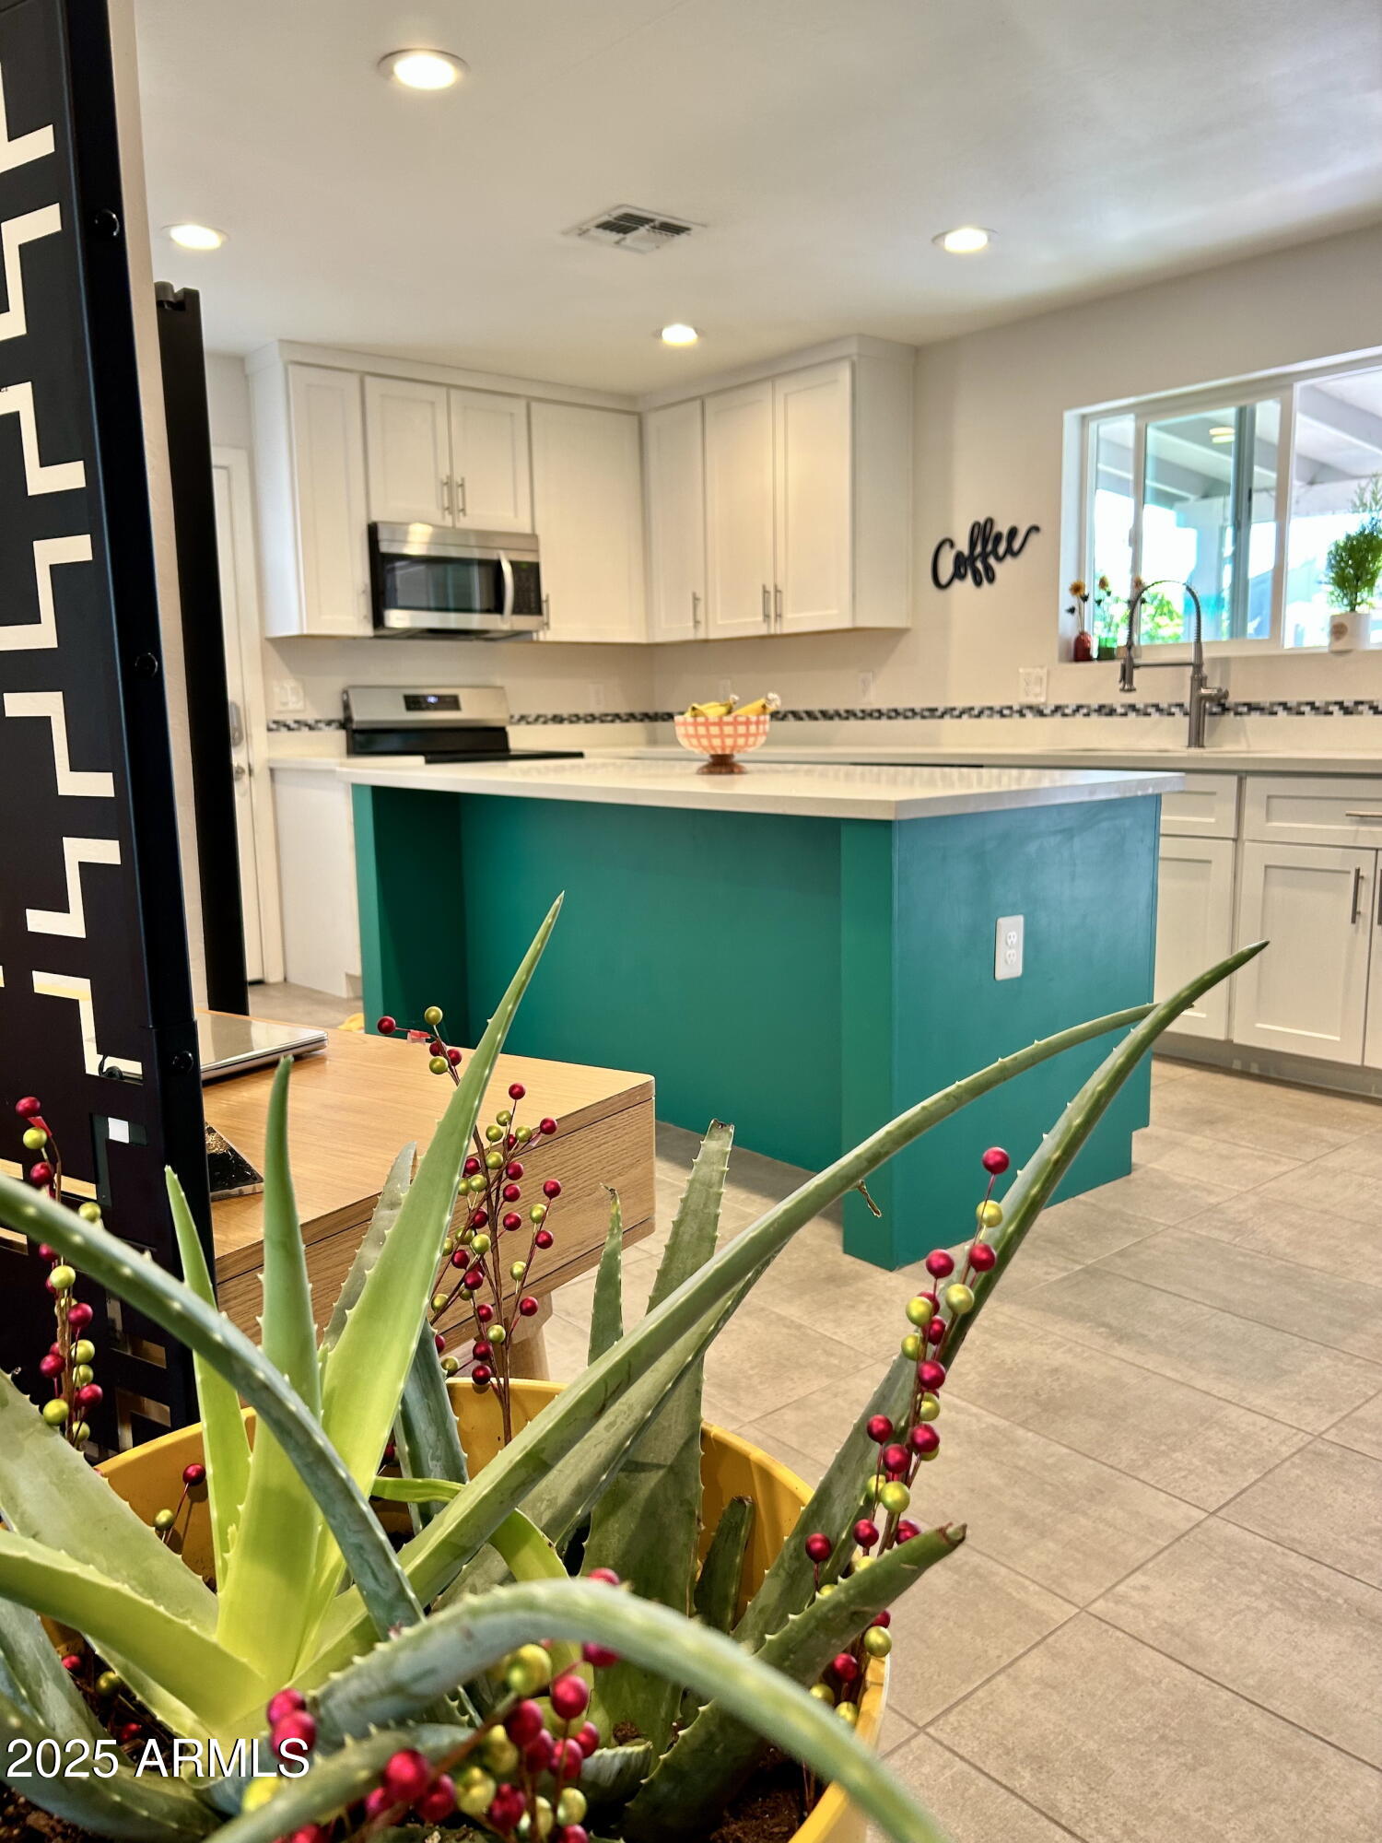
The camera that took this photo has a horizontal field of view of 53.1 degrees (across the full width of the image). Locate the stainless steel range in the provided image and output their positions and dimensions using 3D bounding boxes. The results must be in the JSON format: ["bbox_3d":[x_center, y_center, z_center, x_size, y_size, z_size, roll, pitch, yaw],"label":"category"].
[{"bbox_3d":[-0.927,-0.387,5.790,0.759,1.190,0.700,-8,12,-40],"label":"stainless steel range"}]

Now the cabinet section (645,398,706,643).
[{"bbox_3d":[0.053,-1.723,6.072,0.327,0.984,0.397,-8,11,-39],"label":"cabinet section"}]

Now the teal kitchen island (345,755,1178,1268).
[{"bbox_3d":[0.028,0.051,3.788,0.988,0.914,2.255,-8,12,-40],"label":"teal kitchen island"}]

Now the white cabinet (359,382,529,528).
[{"bbox_3d":[-1.068,-1.879,5.698,0.752,0.559,0.335,-8,12,-40],"label":"white cabinet"}]

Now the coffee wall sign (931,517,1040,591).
[{"bbox_3d":[1.098,-1.382,5.199,0.020,0.250,0.500,-8,12,-40],"label":"coffee wall sign"}]

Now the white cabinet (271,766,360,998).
[{"bbox_3d":[-1.358,-0.176,5.501,0.305,0.876,0.625,-8,12,-40],"label":"white cabinet"}]

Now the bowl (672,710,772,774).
[{"bbox_3d":[0.078,-0.478,3.691,0.255,0.160,0.255,-1,9,0],"label":"bowl"}]

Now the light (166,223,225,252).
[{"bbox_3d":[-1.411,-1.956,3.967,0.185,0.030,0.185,-1,9,0],"label":"light"}]

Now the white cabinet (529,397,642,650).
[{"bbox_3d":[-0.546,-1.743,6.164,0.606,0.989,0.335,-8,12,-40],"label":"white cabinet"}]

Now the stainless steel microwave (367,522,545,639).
[{"bbox_3d":[-1.034,-1.396,5.743,0.756,0.411,0.415,-8,12,-40],"label":"stainless steel microwave"}]

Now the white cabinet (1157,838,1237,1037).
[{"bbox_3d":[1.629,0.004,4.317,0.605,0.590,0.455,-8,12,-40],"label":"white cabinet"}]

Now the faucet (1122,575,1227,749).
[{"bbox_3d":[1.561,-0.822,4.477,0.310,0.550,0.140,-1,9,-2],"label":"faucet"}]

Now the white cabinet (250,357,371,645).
[{"bbox_3d":[-1.471,-1.607,5.392,0.315,0.989,0.335,-8,12,-40],"label":"white cabinet"}]

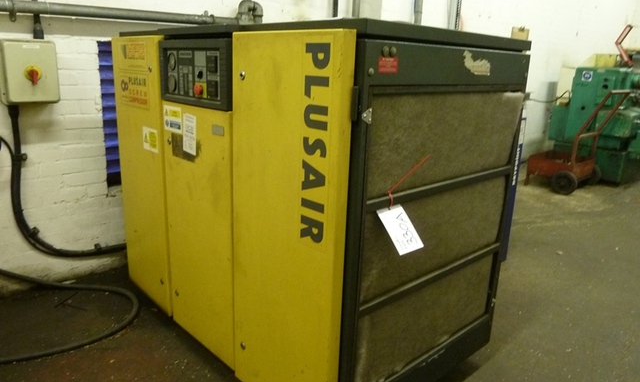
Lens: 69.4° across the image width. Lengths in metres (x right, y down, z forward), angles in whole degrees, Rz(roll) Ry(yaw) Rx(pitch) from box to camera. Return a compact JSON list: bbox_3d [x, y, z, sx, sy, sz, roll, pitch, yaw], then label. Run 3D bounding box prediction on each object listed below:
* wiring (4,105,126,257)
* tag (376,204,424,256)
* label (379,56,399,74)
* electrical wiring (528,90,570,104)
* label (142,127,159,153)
[{"bbox_3d":[-1.297,-0.026,2.401,0.516,0.836,0.065,-11,20,-41],"label":"wiring"},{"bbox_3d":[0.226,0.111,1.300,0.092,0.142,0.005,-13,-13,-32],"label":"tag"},{"bbox_3d":[0.176,-0.320,1.181,0.078,0.039,0.004,-12,21,-42],"label":"label"},{"bbox_3d":[2.762,-1.129,5.550,0.650,0.170,0.100,-11,20,-41],"label":"electrical wiring"},{"bbox_3d":[-0.724,-0.218,1.976,0.004,0.098,0.142,-12,21,-42],"label":"label"}]

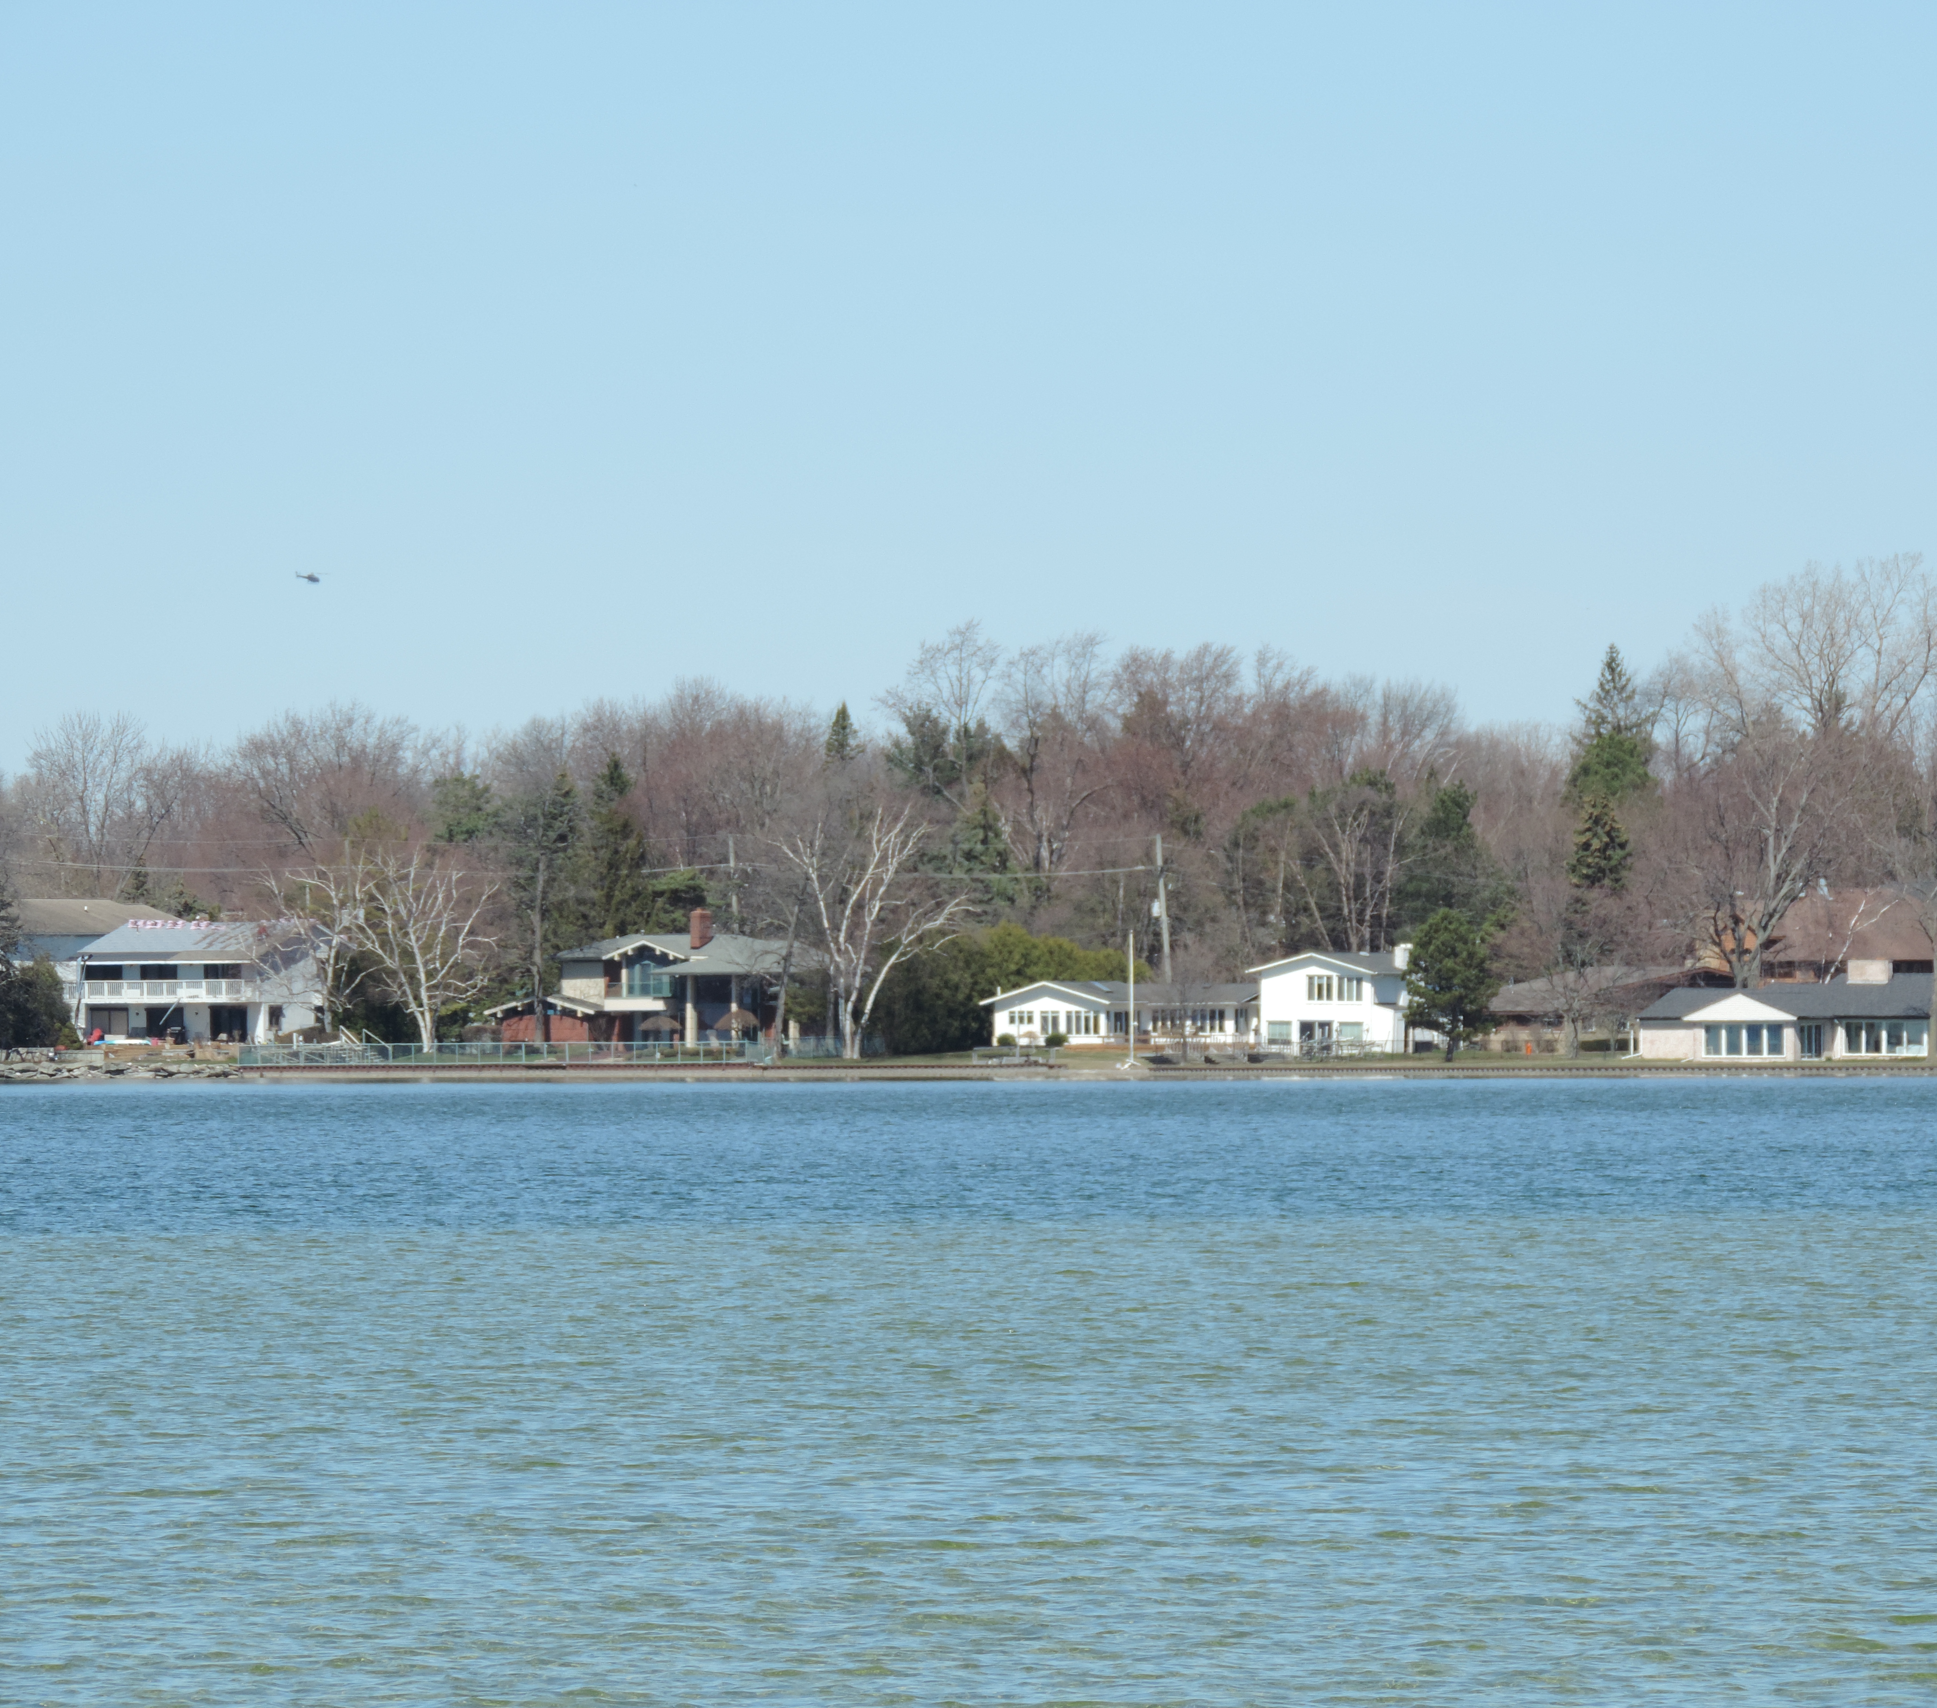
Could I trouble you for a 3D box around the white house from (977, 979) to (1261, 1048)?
[{"bbox_3d":[9.044,9.523,1082.000,15.800,4.043,11.000,0,-1,16],"label":"white house"}]

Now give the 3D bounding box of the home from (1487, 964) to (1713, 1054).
[{"bbox_3d":[38.322,9.300,1087.000,12.000,5.450,10.000,0,-1,24],"label":"home"}]

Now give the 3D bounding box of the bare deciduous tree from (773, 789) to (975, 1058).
[{"bbox_3d":[-5.693,4.176,1082.000,12.100,16.120,11.000,0,-1,0],"label":"bare deciduous tree"}]

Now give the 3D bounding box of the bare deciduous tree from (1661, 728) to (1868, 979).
[{"bbox_3d":[48.158,1.836,1098.000,12.418,19.760,12.418,0,-1,0],"label":"bare deciduous tree"}]

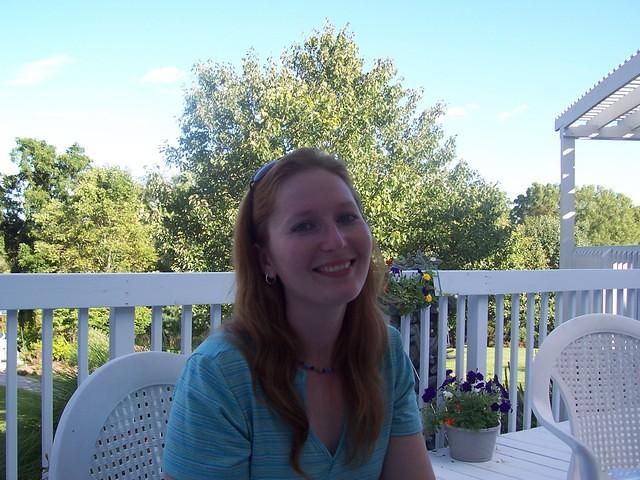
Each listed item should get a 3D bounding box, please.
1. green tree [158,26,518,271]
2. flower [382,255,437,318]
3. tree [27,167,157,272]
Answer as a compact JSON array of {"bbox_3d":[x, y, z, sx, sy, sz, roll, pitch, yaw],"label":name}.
[{"bbox_3d":[0.220,-1.200,16.000,8.400,7.600,7.600,0,-2,0],"label":"green tree"},{"bbox_3d":[0.455,0.234,3.600,0.350,0.350,0.320,0,-2,0],"label":"flower"},{"bbox_3d":[-7.000,0.300,21.000,4.100,5.100,3.900,0,-2,0],"label":"tree"}]

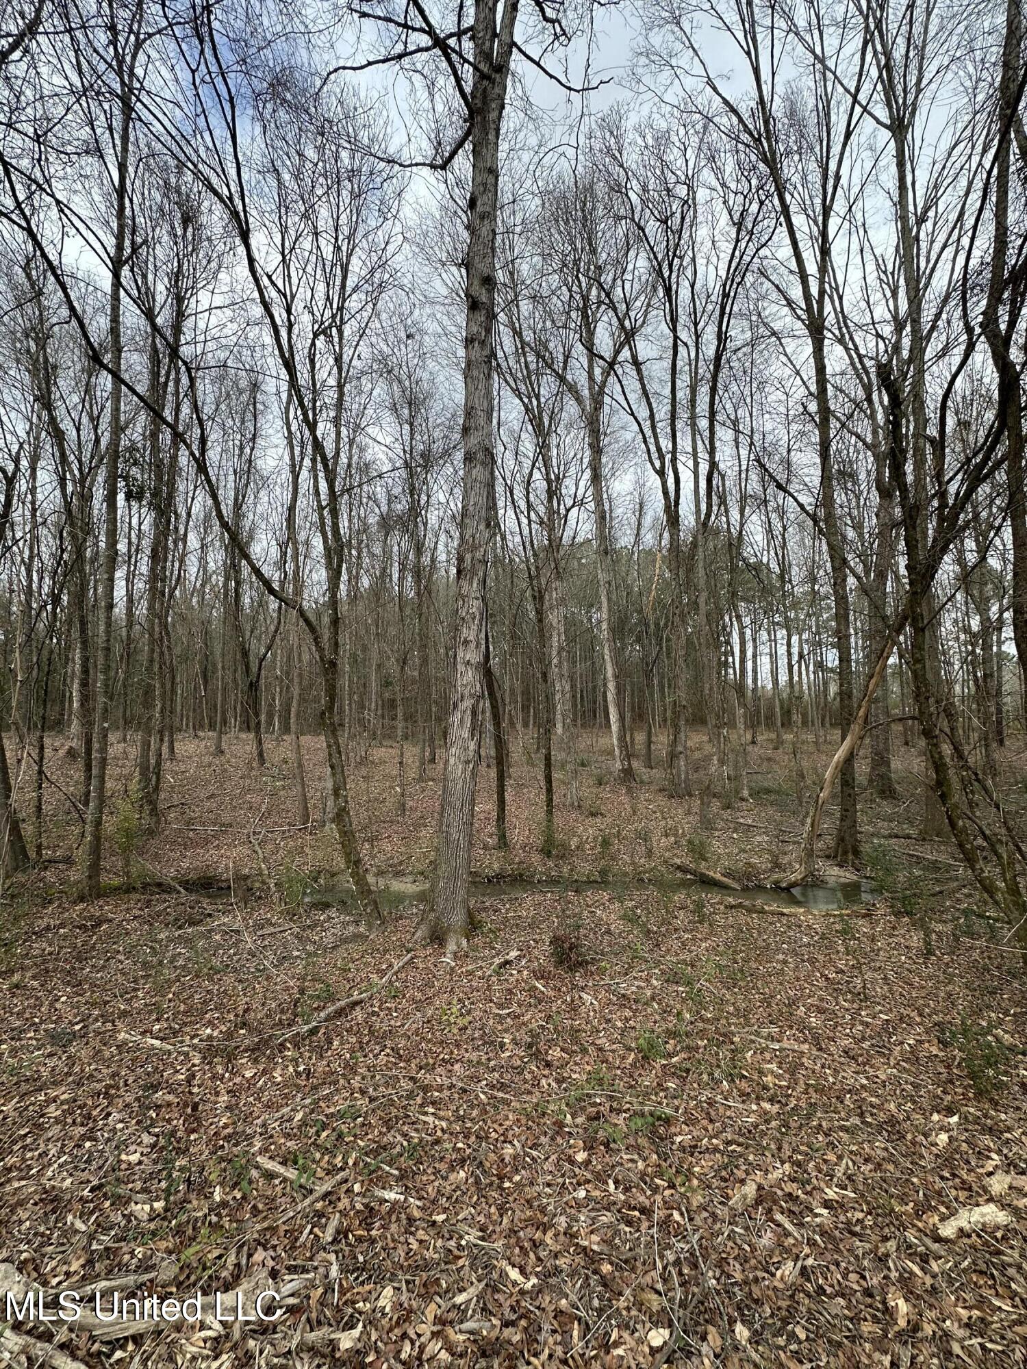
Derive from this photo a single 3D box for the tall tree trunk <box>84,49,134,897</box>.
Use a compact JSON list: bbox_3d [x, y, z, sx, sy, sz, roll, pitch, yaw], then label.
[{"bbox_3d":[-4.633,-2.673,6.414,0.260,10.100,0.250,0,-4,0],"label":"tall tree trunk"}]

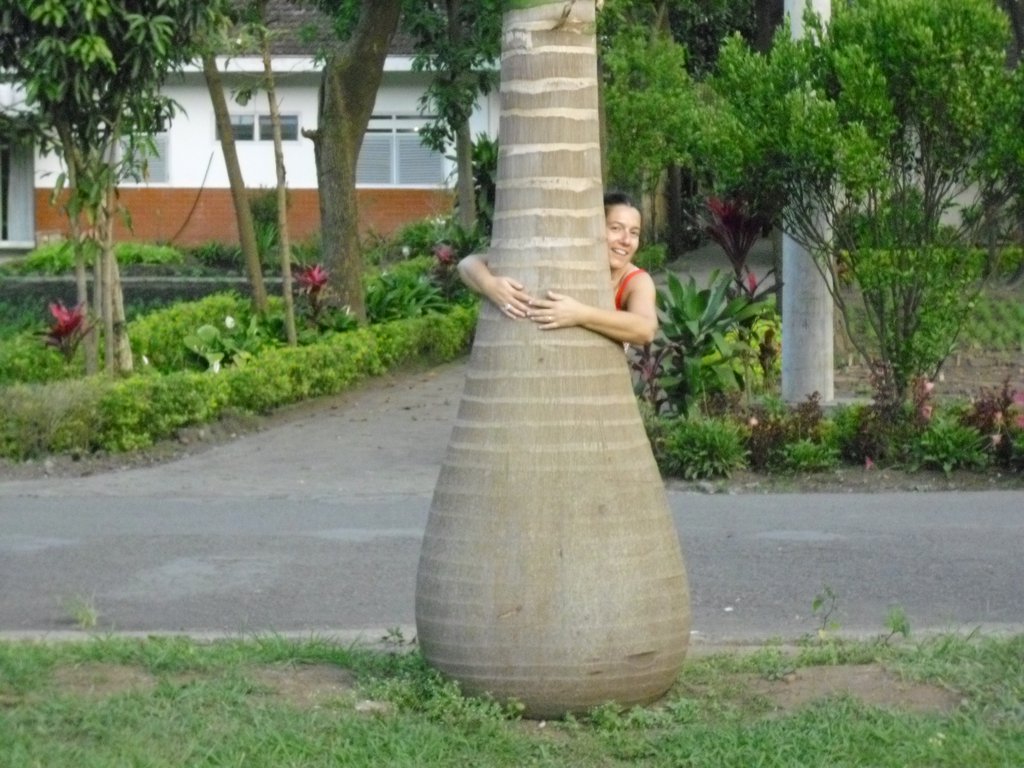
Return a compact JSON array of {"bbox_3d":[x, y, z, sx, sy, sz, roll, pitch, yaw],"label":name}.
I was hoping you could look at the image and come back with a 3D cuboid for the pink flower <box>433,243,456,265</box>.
[{"bbox_3d":[-0.636,-1.230,31.500,0.226,0.207,0.220,0,4,0],"label":"pink flower"}]

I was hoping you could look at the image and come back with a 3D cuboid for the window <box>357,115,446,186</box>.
[{"bbox_3d":[-1.835,-3.758,53.800,1.561,1.159,0.100,1,4,8],"label":"window"}]

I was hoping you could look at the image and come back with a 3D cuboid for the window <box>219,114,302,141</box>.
[{"bbox_3d":[-4.110,-4.143,54.200,1.362,0.454,0.100,1,4,8],"label":"window"}]

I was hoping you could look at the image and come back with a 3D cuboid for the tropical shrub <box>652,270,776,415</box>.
[{"bbox_3d":[1.302,-0.267,21.500,0.798,0.926,0.750,0,4,0],"label":"tropical shrub"}]

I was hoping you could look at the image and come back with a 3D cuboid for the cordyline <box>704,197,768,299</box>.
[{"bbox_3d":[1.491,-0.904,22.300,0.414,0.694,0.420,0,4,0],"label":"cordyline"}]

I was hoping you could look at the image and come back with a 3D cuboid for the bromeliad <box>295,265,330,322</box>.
[{"bbox_3d":[-1.552,-0.696,26.000,0.249,0.467,0.260,0,4,0],"label":"bromeliad"}]

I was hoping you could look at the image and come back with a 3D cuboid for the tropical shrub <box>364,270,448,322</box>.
[{"bbox_3d":[-0.908,-0.729,28.500,0.699,0.512,0.680,0,4,0],"label":"tropical shrub"}]

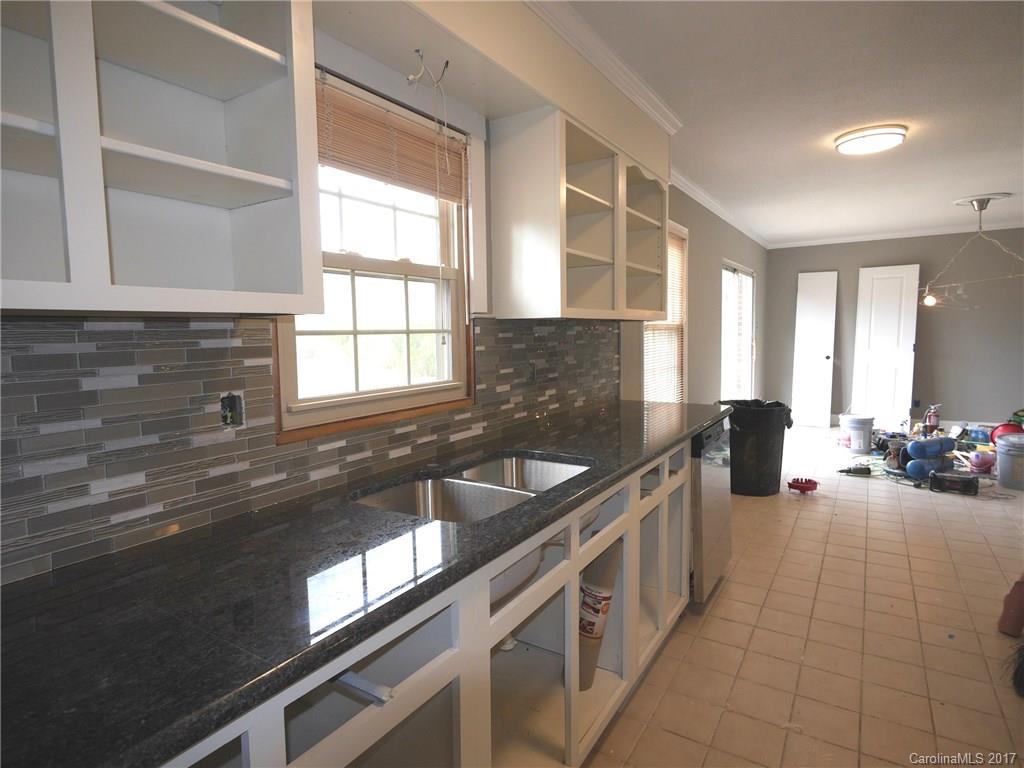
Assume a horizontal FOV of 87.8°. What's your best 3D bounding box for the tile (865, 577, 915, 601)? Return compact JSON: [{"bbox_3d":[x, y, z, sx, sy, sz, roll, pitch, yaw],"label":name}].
[{"bbox_3d":[1.946,1.057,2.745,0.200,0.010,0.200,3,7,34],"label":"tile"}]

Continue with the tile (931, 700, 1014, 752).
[{"bbox_3d":[1.529,1.143,1.778,0.202,0.010,0.202,2,6,34],"label":"tile"}]

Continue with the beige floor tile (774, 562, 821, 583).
[{"bbox_3d":[1.589,1.045,2.946,0.202,0.010,0.202,2,6,34],"label":"beige floor tile"}]

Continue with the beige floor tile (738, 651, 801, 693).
[{"bbox_3d":[1.016,1.134,2.098,0.200,0.010,0.200,3,7,32],"label":"beige floor tile"}]

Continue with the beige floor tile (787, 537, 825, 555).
[{"bbox_3d":[1.827,1.010,3.301,0.202,0.010,0.202,2,6,34],"label":"beige floor tile"}]

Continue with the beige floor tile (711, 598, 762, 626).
[{"bbox_3d":[1.088,1.105,2.584,0.200,0.010,0.200,1,6,34],"label":"beige floor tile"}]

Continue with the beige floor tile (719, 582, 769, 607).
[{"bbox_3d":[1.184,1.074,2.717,0.202,0.010,0.202,2,6,34],"label":"beige floor tile"}]

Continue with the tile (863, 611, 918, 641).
[{"bbox_3d":[1.707,1.088,2.394,0.202,0.010,0.202,2,6,34],"label":"tile"}]

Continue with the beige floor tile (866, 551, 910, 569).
[{"bbox_3d":[2.167,1.017,3.077,0.200,0.010,0.200,3,7,32],"label":"beige floor tile"}]

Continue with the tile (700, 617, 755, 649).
[{"bbox_3d":[0.953,1.108,2.370,0.202,0.010,0.202,2,6,34],"label":"tile"}]

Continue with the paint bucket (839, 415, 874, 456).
[{"bbox_3d":[3.646,0.536,5.638,0.300,0.370,0.300,3,7,34],"label":"paint bucket"}]

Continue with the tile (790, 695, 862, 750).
[{"bbox_3d":[1.084,1.171,1.844,0.200,0.010,0.200,1,6,34],"label":"tile"}]

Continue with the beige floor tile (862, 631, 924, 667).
[{"bbox_3d":[1.589,1.105,2.222,0.202,0.010,0.202,2,6,34],"label":"beige floor tile"}]

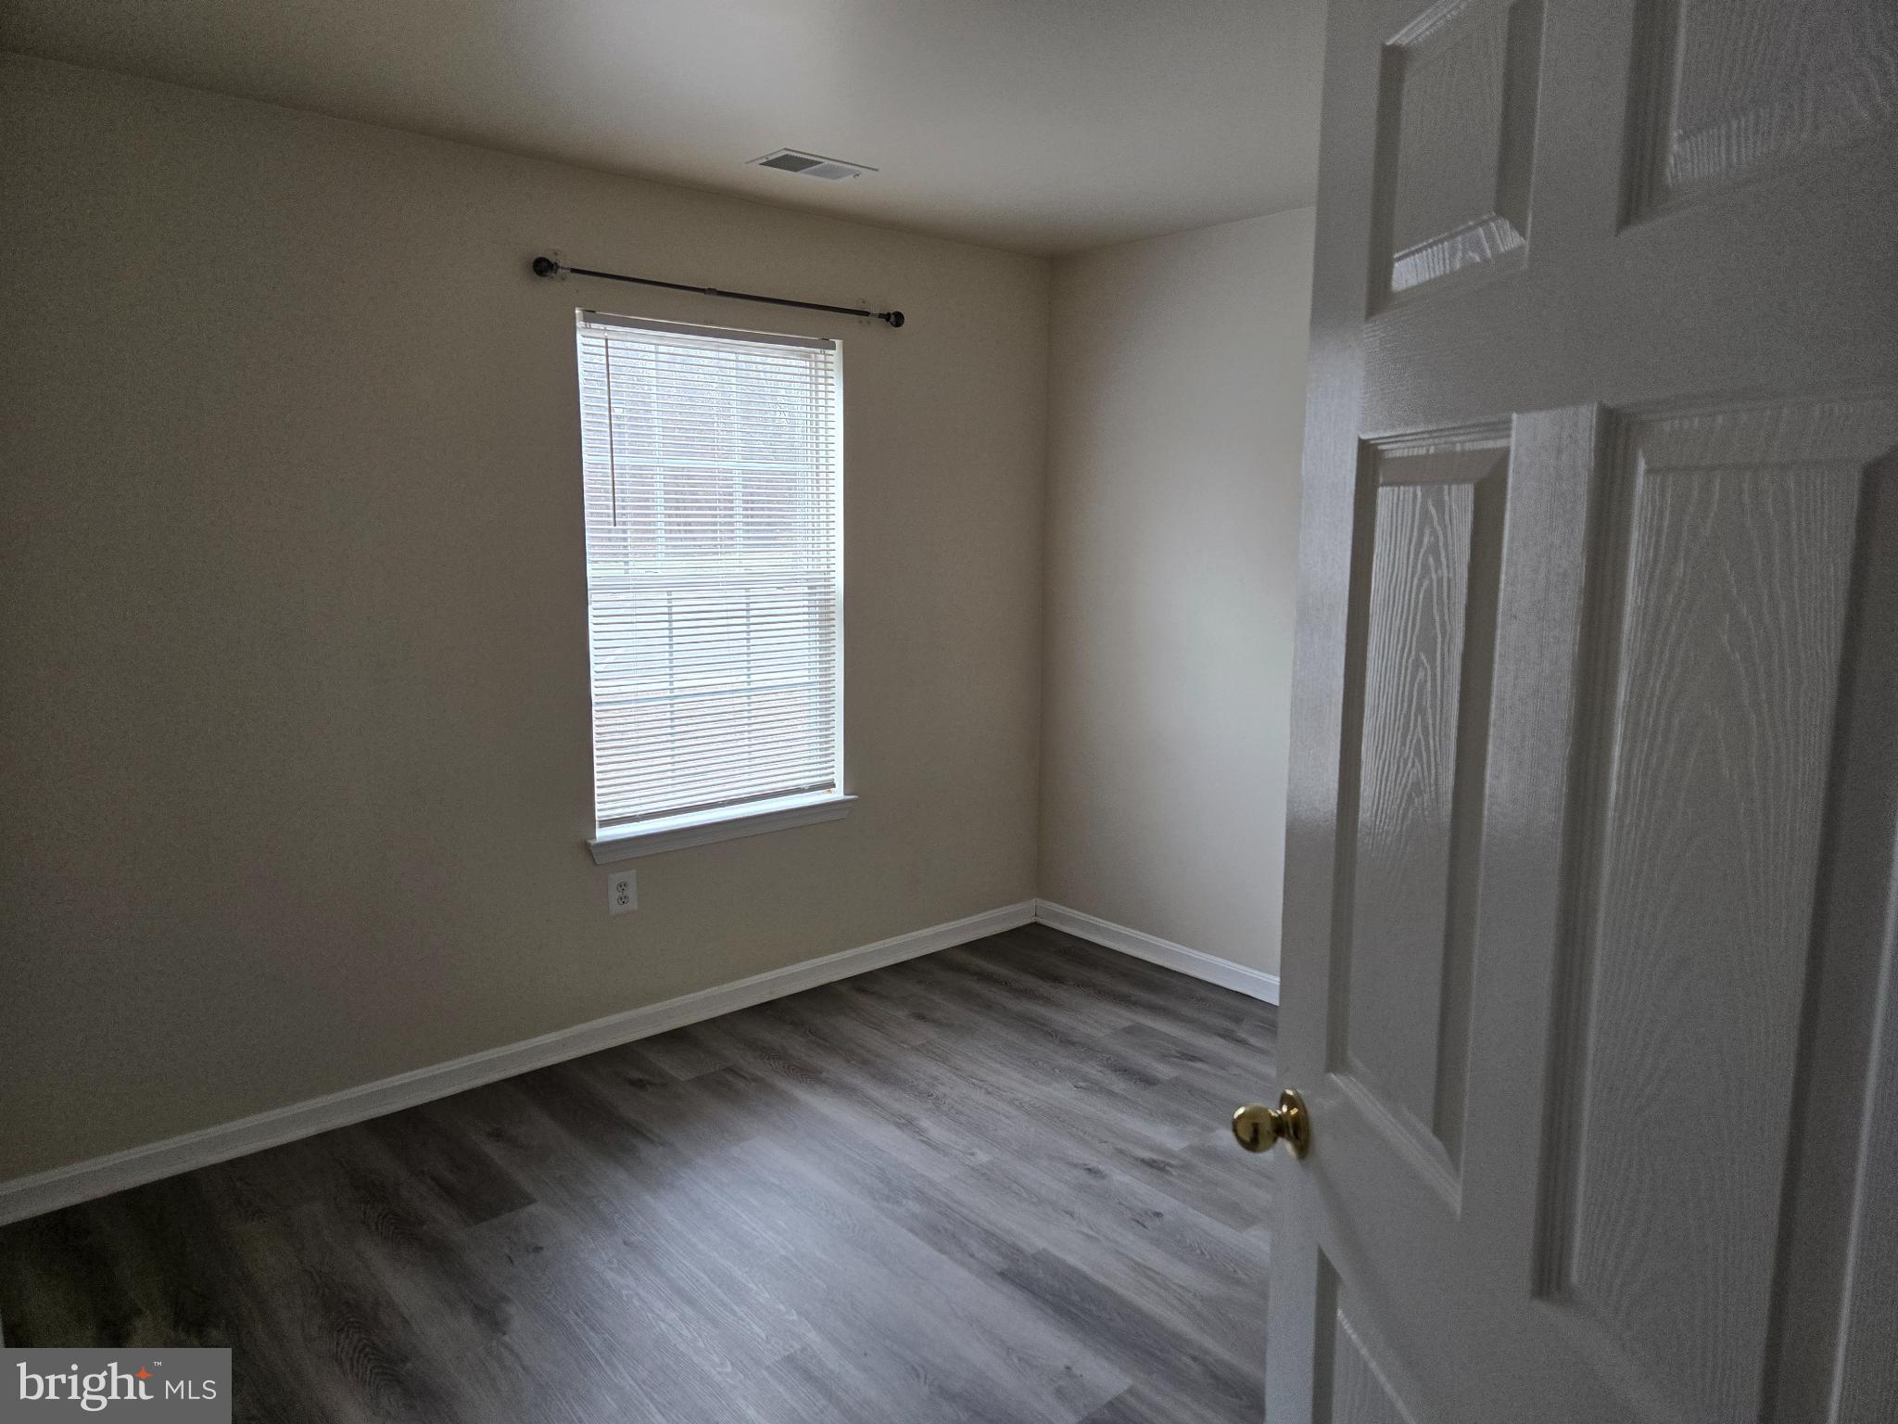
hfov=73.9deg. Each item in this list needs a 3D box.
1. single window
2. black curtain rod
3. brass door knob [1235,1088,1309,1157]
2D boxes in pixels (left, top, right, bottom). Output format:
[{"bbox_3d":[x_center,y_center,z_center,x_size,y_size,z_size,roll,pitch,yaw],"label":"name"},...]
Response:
[{"bbox_3d":[-0.694,-0.405,3.776,0.875,1.440,0.100,-8,12,-41],"label":"single window"},{"bbox_3d":[-0.605,-1.191,3.613,1.218,0.052,0.075,-8,12,-41],"label":"black curtain rod"},{"bbox_3d":[0.318,0.416,1.266,0.066,0.066,0.066,-1,9,-6],"label":"brass door knob"}]

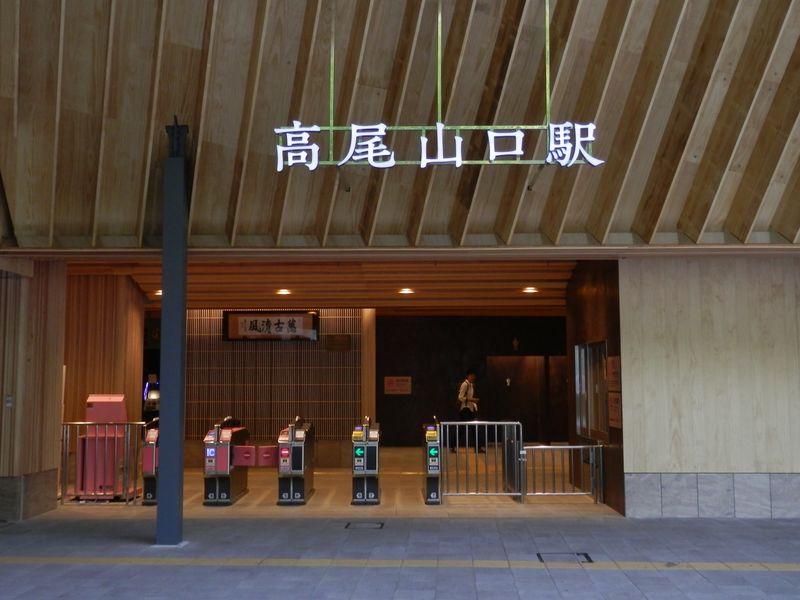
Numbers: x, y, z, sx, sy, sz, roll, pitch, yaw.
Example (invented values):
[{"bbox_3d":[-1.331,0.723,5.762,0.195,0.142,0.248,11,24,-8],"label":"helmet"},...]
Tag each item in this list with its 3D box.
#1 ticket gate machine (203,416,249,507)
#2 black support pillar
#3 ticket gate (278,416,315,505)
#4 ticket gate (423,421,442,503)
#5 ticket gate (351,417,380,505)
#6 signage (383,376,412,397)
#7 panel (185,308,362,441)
[{"bbox_3d":[-2.180,2.004,11.773,0.330,1.020,1.460,0,-5,-1],"label":"ticket gate machine"},{"bbox_3d":[-2.176,0.277,8.888,0.210,4.040,0.210,0,-5,-1],"label":"black support pillar"},{"bbox_3d":[-1.292,1.999,11.773,0.330,1.020,1.460,0,-5,-1],"label":"ticket gate"},{"bbox_3d":[0.388,1.989,11.773,0.190,1.020,1.460,0,-5,-1],"label":"ticket gate"},{"bbox_3d":[-0.412,1.992,11.773,0.330,1.020,1.460,0,-5,-1],"label":"ticket gate"},{"bbox_3d":[-0.037,1.879,20.200,0.603,0.400,0.030,0,-5,-1],"label":"signage"},{"bbox_3d":[-2.164,1.243,15.450,3.077,2.184,0.100,0,-5,-1],"label":"panel"}]

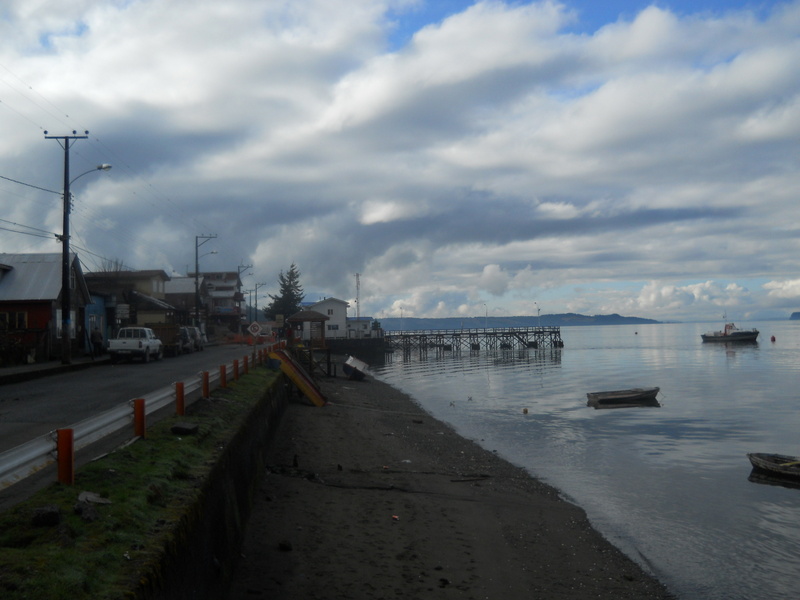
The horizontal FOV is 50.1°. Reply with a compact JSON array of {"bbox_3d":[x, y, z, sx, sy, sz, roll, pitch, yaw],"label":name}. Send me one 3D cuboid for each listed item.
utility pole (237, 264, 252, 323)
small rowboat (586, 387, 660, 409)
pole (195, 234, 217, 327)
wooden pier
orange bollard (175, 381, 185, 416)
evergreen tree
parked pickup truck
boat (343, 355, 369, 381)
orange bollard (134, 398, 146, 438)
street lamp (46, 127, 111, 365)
[{"bbox_3d":[-19.836,0.322,110.000,1.850,9.800,0.380,-1,-2,-5],"label":"utility pole"},{"bbox_3d":[13.652,5.765,52.000,4.300,0.750,1.450,-1,-2,-15],"label":"small rowboat"},{"bbox_3d":[-16.910,-0.855,75.000,1.850,9.800,0.380,-1,-2,-5],"label":"pole"},{"bbox_3d":[15.239,8.227,179.000,37.500,4.600,4.000,-2,-2,14],"label":"wooden pier"},{"bbox_3d":[-4.006,1.802,15.600,0.150,0.620,0.130,-1,-2,-5],"label":"orange bollard"},{"bbox_3d":[-20.261,0.088,150.000,7.000,13.300,7.000,-1,-2,-5],"label":"evergreen tree"},{"bbox_3d":[-13.274,2.246,43.068,1.720,1.660,4.850,-1,-2,-5],"label":"parked pickup truck"},{"bbox_3d":[-3.986,6.175,78.000,2.000,1.650,5.800,31,-2,-4],"label":"boat"},{"bbox_3d":[-3.581,1.632,11.800,0.150,0.540,0.130,-1,-2,-5],"label":"orange bollard"},{"bbox_3d":[-13.960,-2.382,37.200,2.700,10.300,0.400,-1,-2,-5],"label":"street lamp"}]

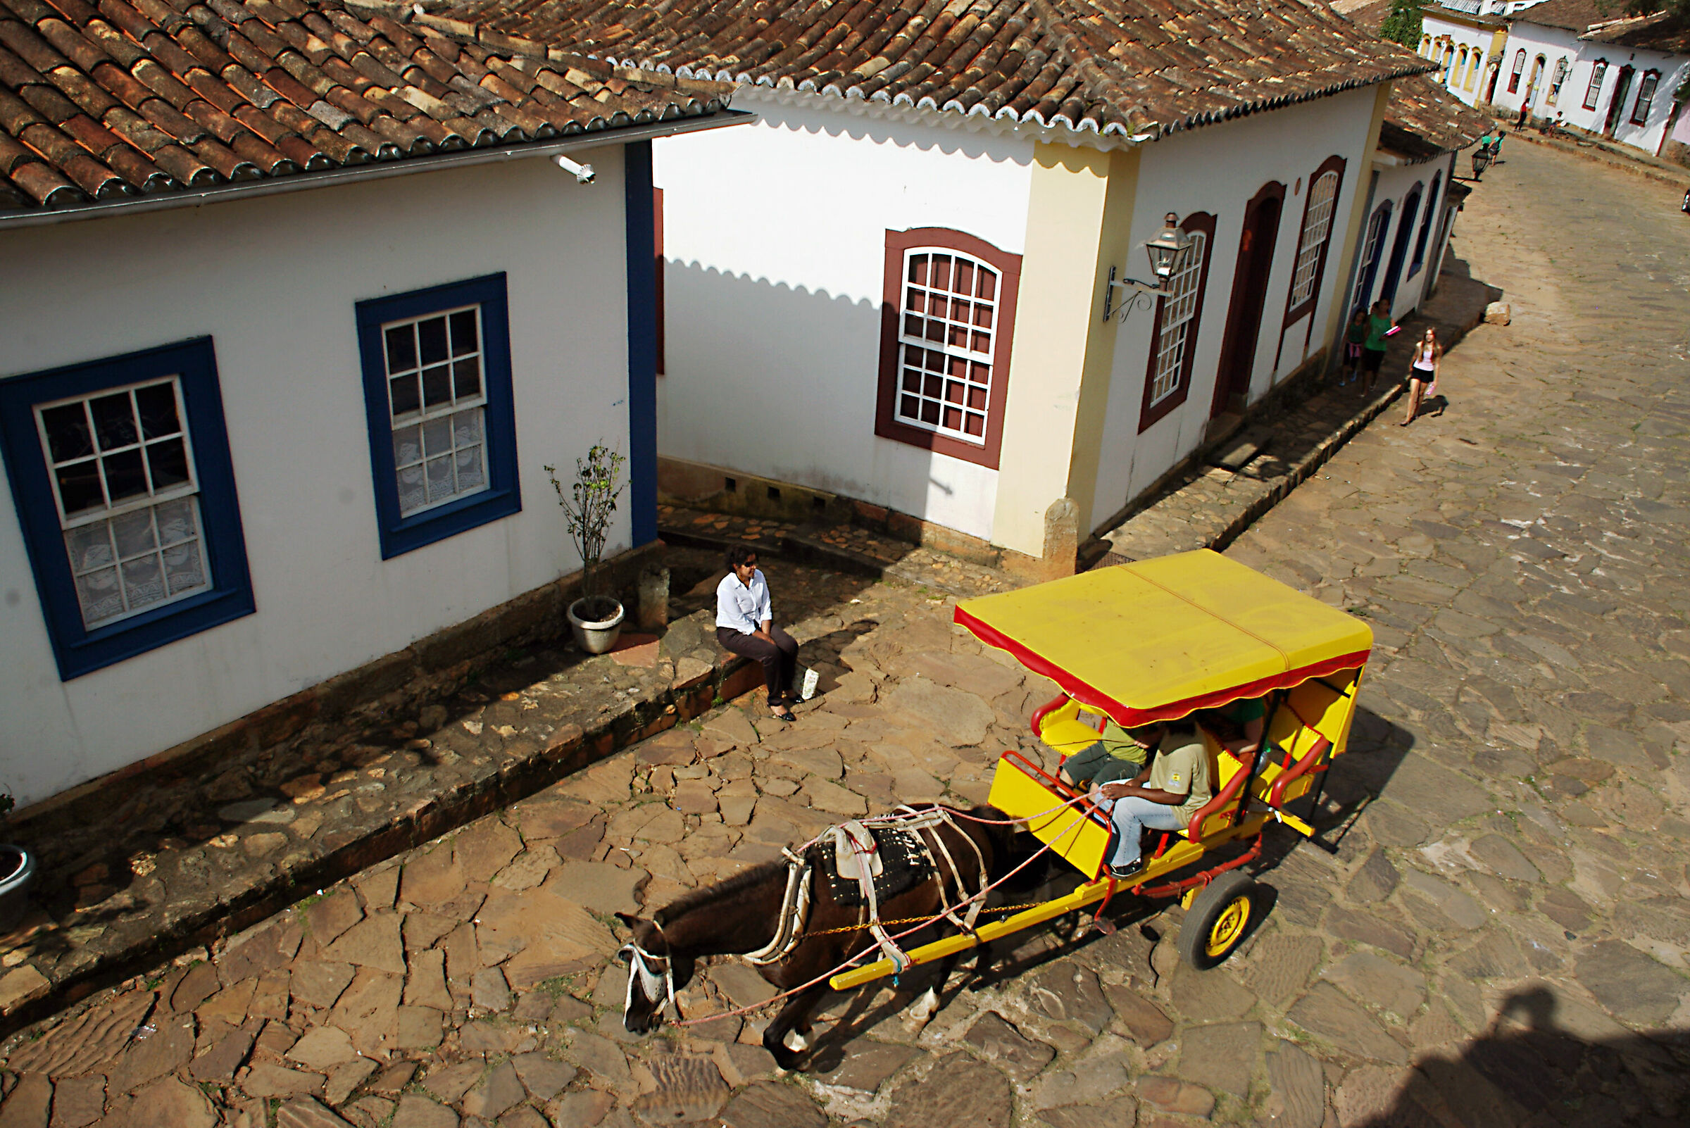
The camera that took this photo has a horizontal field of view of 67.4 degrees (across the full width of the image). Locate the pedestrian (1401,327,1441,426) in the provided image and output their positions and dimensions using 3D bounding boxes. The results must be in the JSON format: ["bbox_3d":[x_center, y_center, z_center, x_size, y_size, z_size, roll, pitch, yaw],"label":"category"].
[{"bbox_3d":[9.742,-3.175,21.378,0.520,1.630,0.450,17,30,26],"label":"pedestrian"}]

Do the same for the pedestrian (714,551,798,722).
[{"bbox_3d":[-0.677,0.546,9.530,0.720,1.180,0.470,16,29,25],"label":"pedestrian"}]

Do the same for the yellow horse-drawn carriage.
[{"bbox_3d":[1.163,1.445,7.323,3.850,2.020,1.550,-11,29,-36],"label":"yellow horse-drawn carriage"}]

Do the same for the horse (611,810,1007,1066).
[{"bbox_3d":[-0.124,1.970,6.530,2.280,1.390,0.530,-11,29,-36],"label":"horse"}]

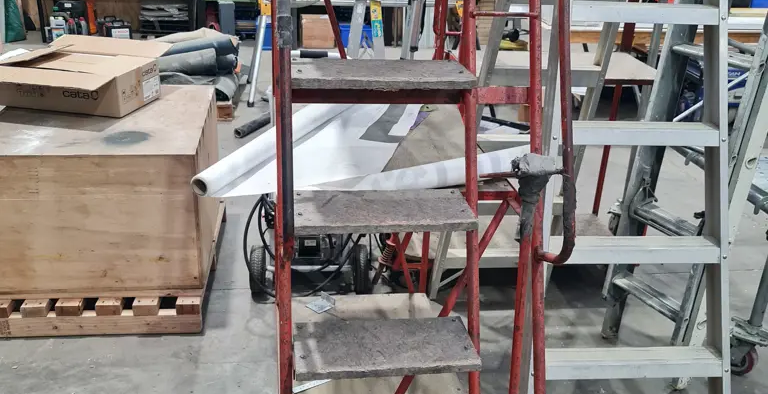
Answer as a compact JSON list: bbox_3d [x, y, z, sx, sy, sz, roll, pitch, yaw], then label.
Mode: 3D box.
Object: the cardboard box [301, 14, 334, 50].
[{"bbox_3d":[-0.682,-1.690,7.533,0.305,0.284,0.280,-2,25,-10],"label":"cardboard box"}]

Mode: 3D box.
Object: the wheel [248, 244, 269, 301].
[{"bbox_3d":[-0.532,0.320,3.138,0.070,0.240,0.240,-2,25,-10],"label":"wheel"}]

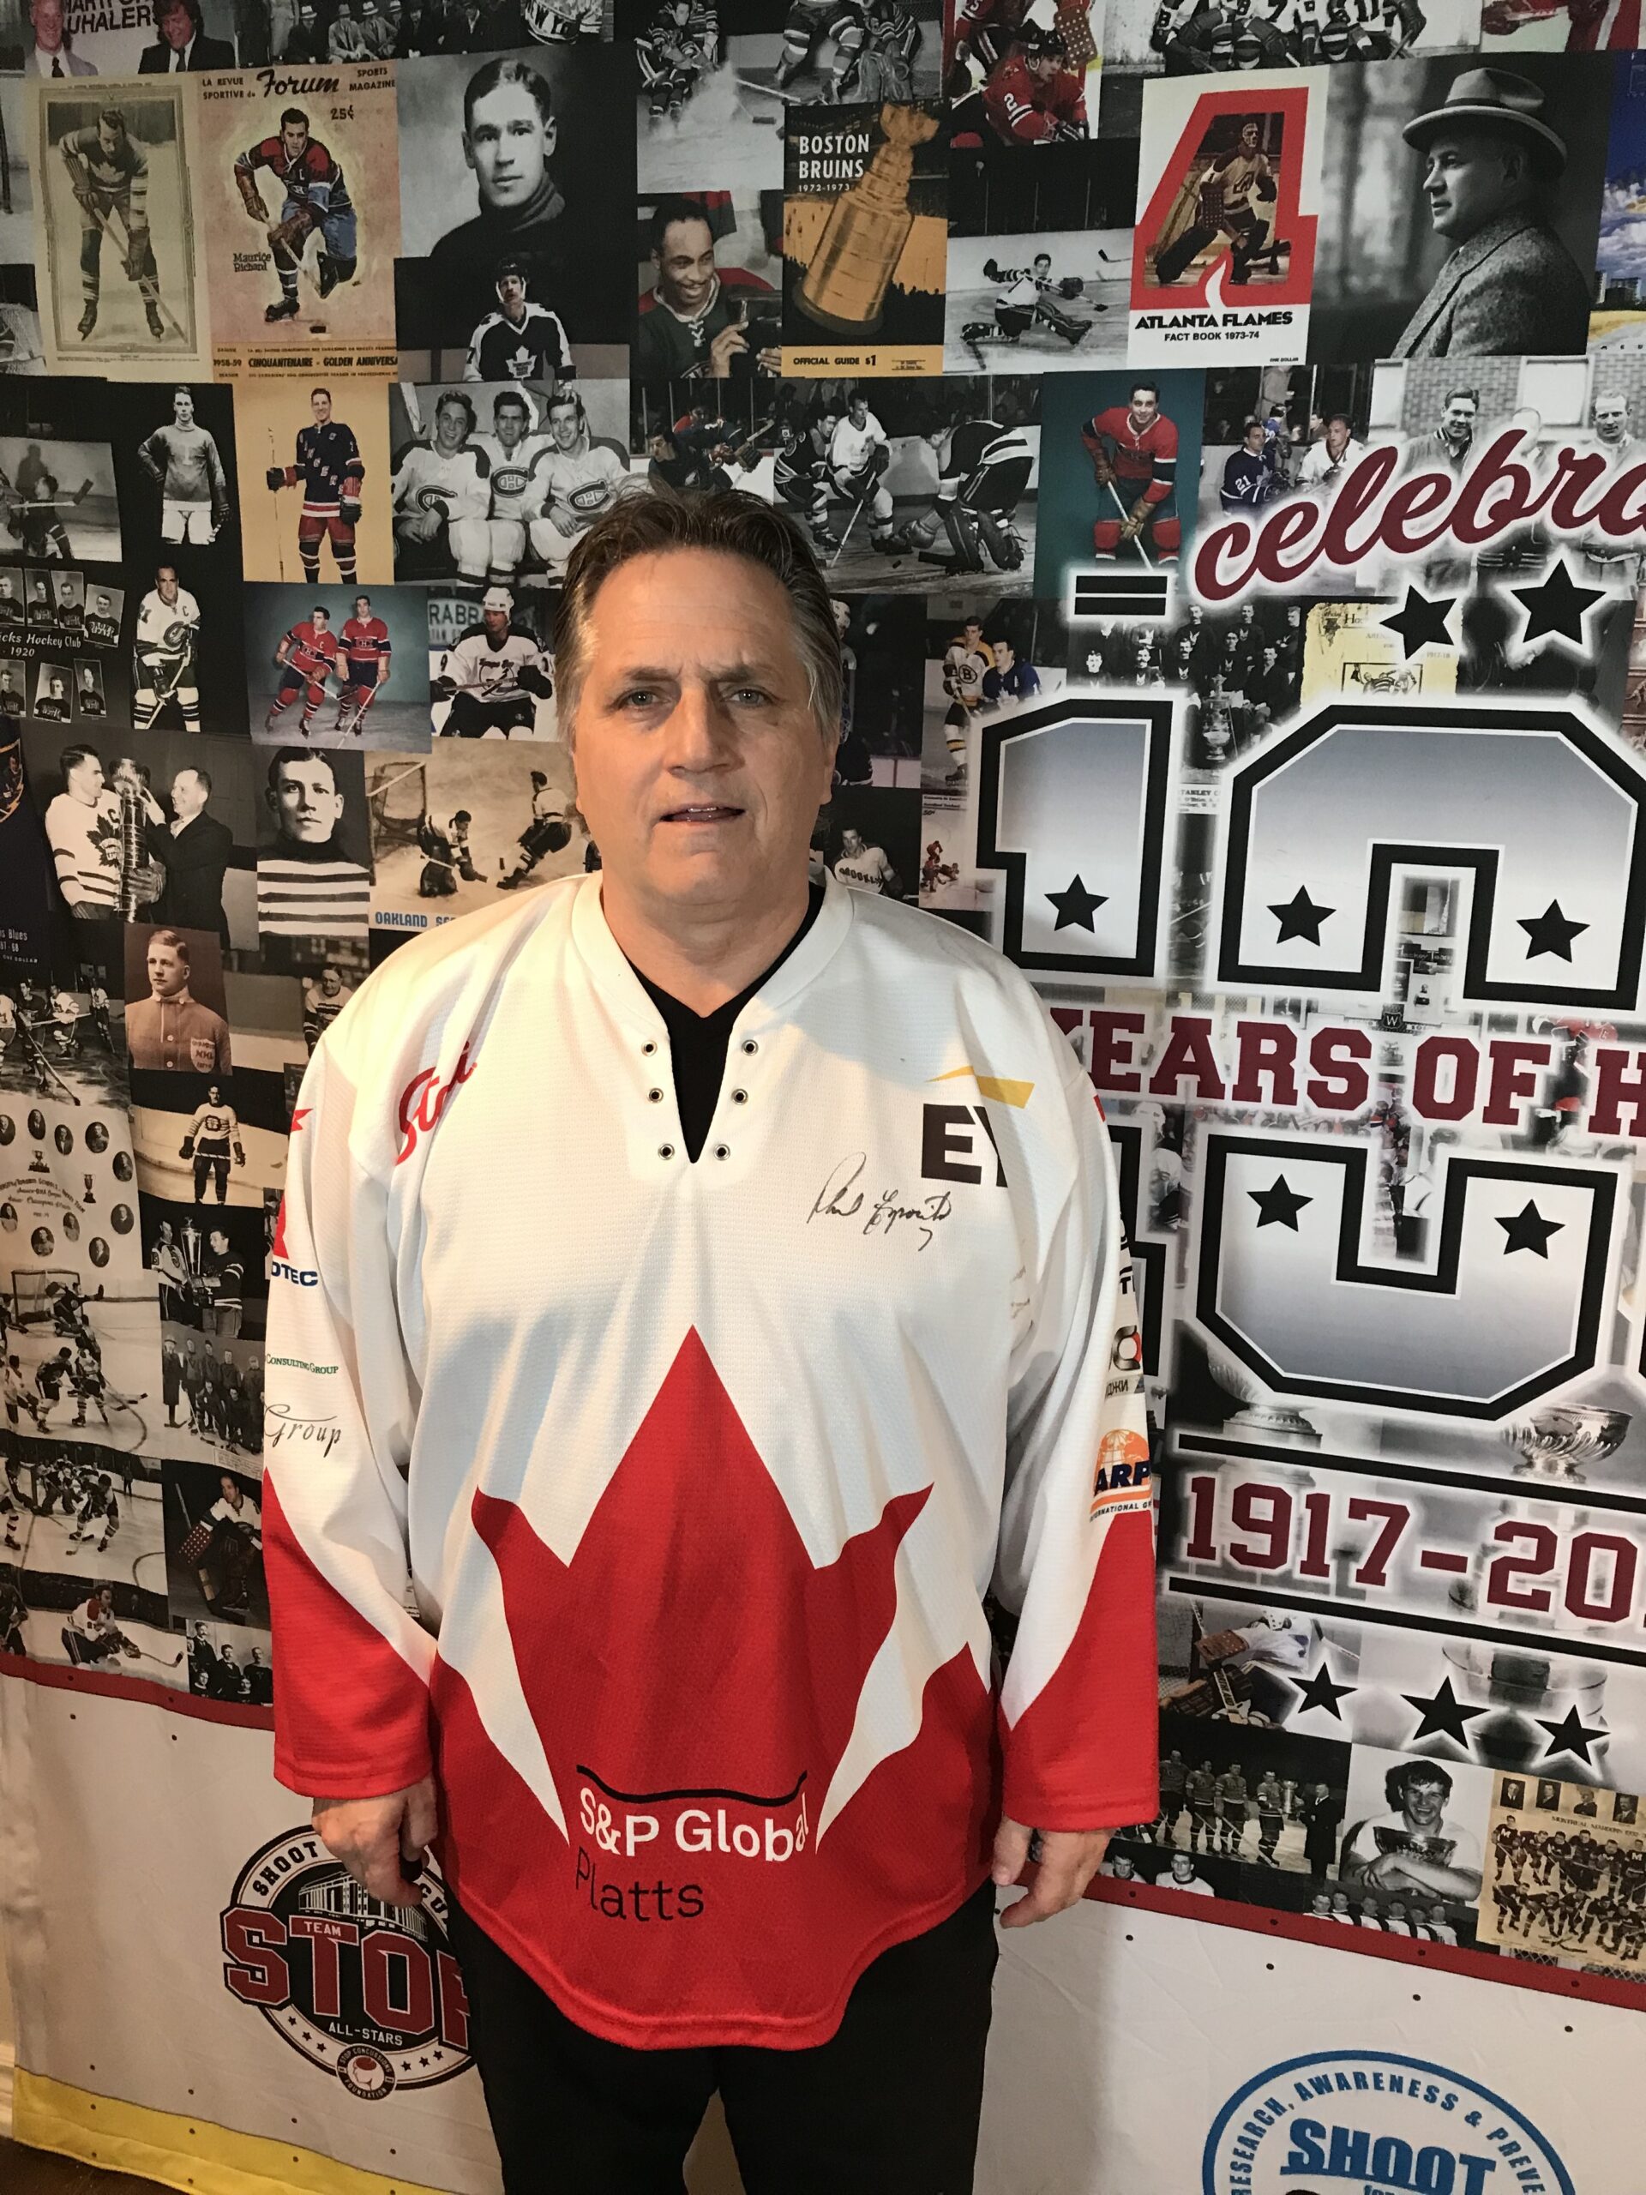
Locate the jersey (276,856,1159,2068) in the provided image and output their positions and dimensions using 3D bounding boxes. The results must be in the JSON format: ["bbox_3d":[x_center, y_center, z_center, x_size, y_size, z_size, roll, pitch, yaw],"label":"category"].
[{"bbox_3d":[-0.081,0.235,1.282,0.645,0.790,0.340,2,11,6],"label":"jersey"}]

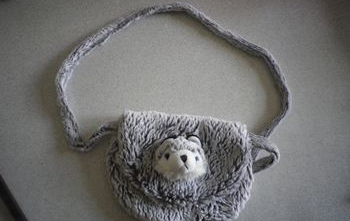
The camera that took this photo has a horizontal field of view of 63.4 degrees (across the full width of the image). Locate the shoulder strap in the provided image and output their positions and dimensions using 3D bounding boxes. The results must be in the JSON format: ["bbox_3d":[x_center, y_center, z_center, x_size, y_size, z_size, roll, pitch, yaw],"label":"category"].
[{"bbox_3d":[-0.003,-0.057,0.503,0.410,0.032,0.300,0,77,0],"label":"shoulder strap"}]

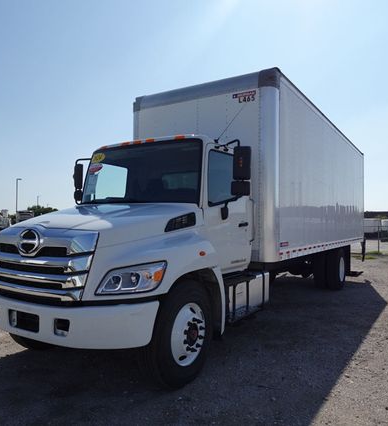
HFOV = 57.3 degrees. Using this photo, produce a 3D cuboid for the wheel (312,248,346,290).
[{"bbox_3d":[3.130,1.245,8.286,0.600,1.000,1.000,-1,-2,34],"label":"wheel"}]

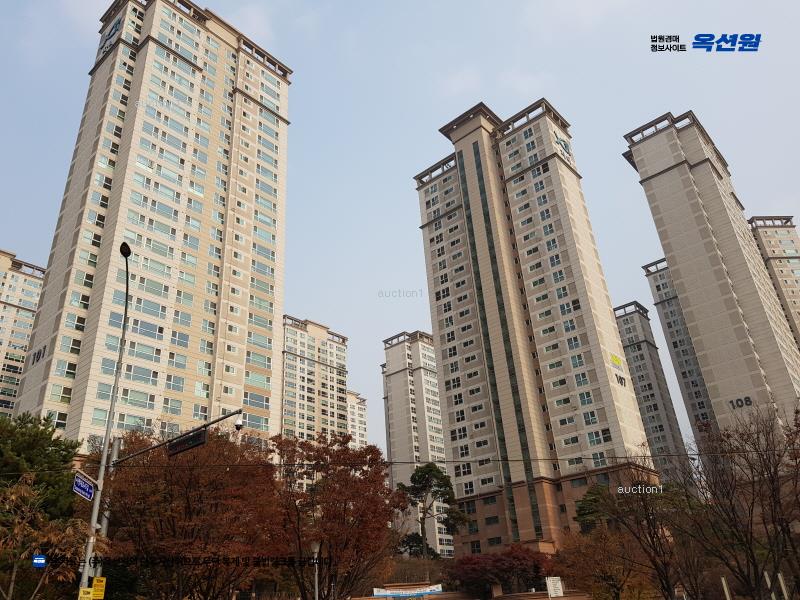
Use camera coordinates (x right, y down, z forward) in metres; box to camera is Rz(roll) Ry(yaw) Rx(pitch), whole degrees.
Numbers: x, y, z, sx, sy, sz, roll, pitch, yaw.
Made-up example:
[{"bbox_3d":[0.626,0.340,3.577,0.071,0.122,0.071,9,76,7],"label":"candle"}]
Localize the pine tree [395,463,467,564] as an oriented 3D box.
[{"bbox_3d":[3.323,21.903,61.729,6.830,10.150,6.490,-5,-27,1],"label":"pine tree"}]

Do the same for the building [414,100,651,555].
[{"bbox_3d":[19.952,2.087,102.534,30.240,76.608,16.172,-25,-34,34],"label":"building"}]

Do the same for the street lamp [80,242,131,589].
[{"bbox_3d":[-6.275,3.305,12.437,0.300,9.671,1.535,3,-28,-14],"label":"street lamp"}]

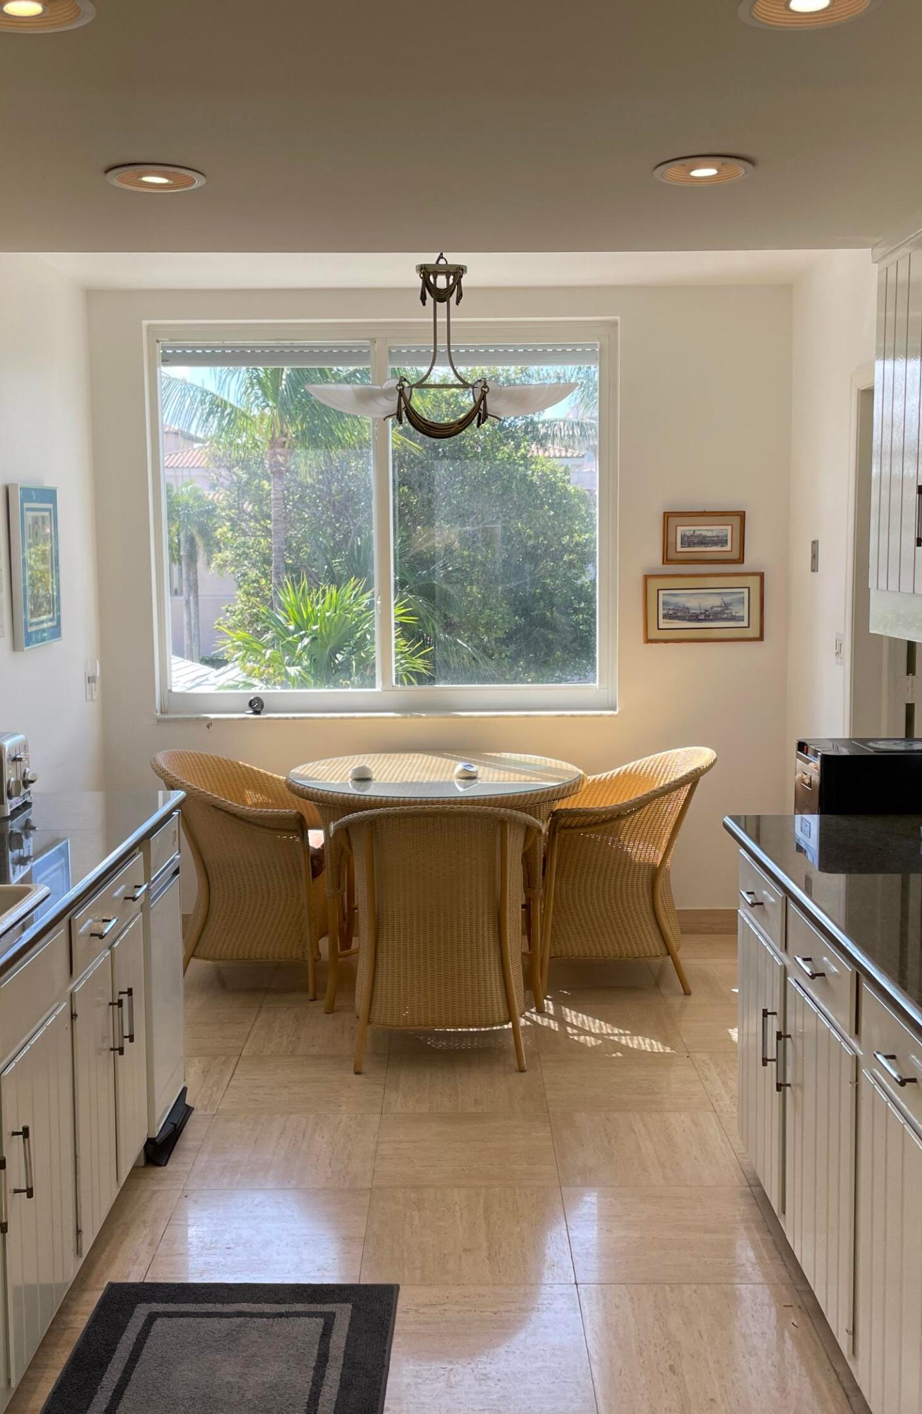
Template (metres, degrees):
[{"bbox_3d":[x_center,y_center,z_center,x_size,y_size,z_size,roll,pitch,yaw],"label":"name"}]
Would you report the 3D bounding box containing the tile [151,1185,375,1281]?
[{"bbox_3d":[-0.444,1.211,3.233,0.460,0.020,0.460,0,6,0],"label":"tile"}]

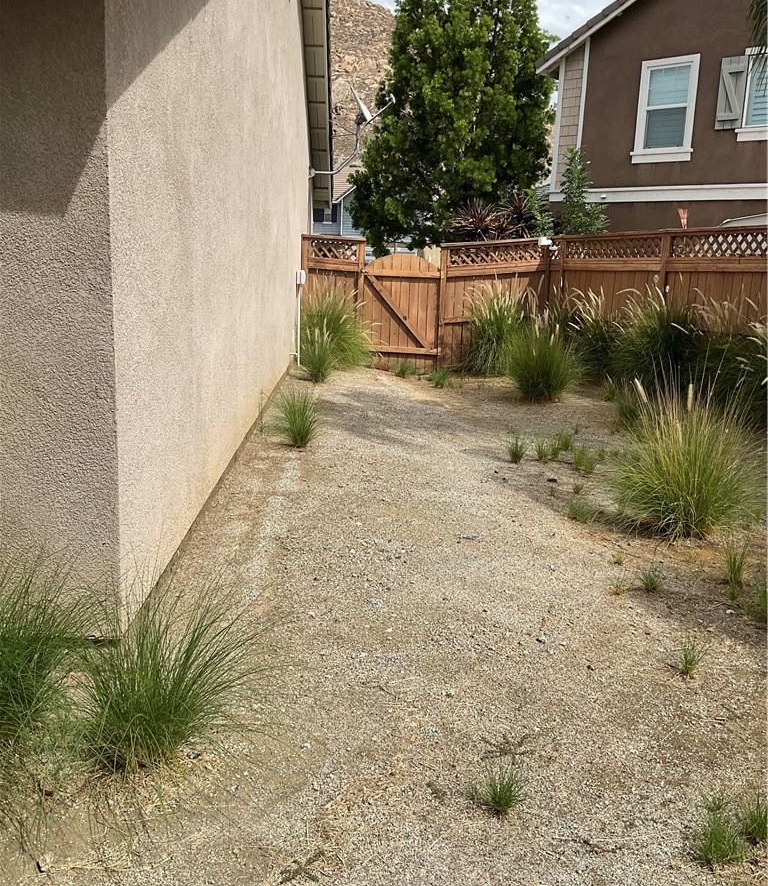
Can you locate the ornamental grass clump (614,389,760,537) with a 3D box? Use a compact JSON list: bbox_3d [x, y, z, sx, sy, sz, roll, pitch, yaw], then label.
[{"bbox_3d":[1.856,0.103,5.247,0.932,0.890,0.858,6,12,20],"label":"ornamental grass clump"}]

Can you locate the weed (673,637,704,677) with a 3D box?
[{"bbox_3d":[1.176,0.824,3.314,0.124,0.155,0.114,6,12,21],"label":"weed"}]

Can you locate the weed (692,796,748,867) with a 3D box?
[{"bbox_3d":[0.846,0.969,2.156,0.132,0.134,0.117,7,12,24],"label":"weed"}]

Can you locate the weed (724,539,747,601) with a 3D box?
[{"bbox_3d":[1.627,0.572,3.981,0.111,0.249,0.103,7,12,23],"label":"weed"}]

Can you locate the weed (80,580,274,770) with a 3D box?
[{"bbox_3d":[-0.626,0.674,2.564,0.532,0.456,0.470,-1,11,-16],"label":"weed"}]

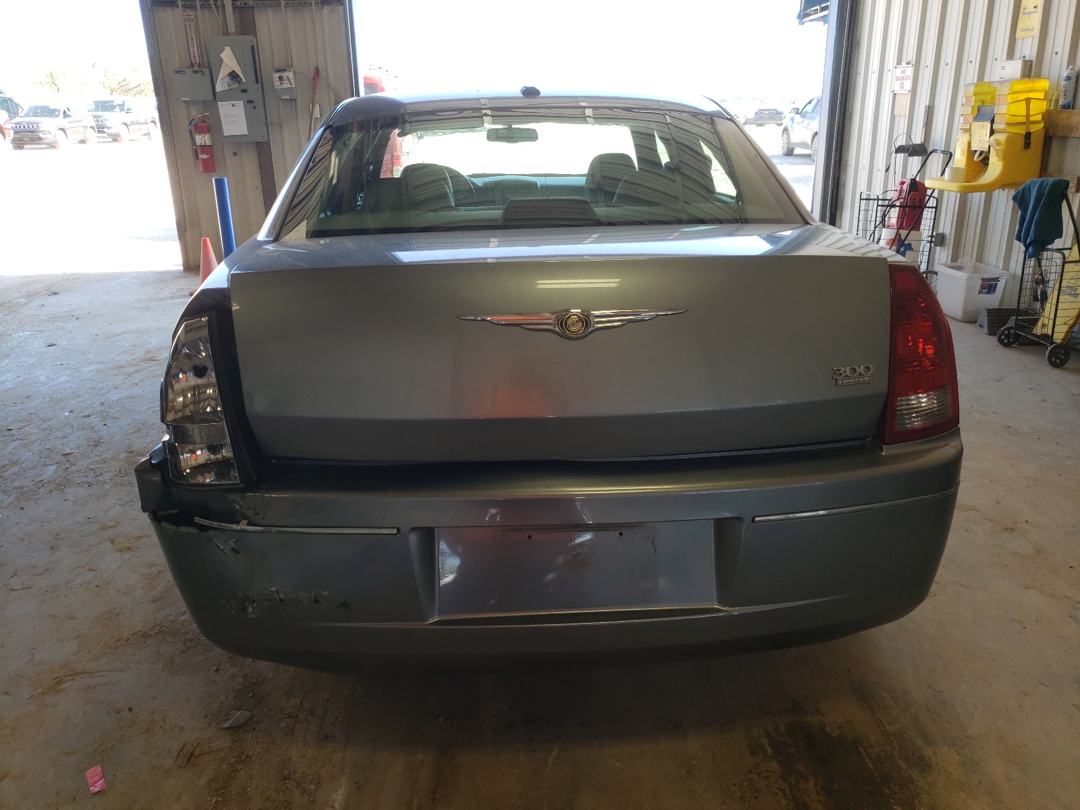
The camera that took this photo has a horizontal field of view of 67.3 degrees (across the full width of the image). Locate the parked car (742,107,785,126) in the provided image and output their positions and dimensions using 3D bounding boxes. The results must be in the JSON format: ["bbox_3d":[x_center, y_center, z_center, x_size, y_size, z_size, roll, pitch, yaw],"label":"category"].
[{"bbox_3d":[13.450,-17.239,47.683,1.840,1.580,4.600,4,21,14],"label":"parked car"}]

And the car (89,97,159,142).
[{"bbox_3d":[-19.632,-13.345,37.986,1.900,1.740,4.650,-2,20,-2],"label":"car"}]

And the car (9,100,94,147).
[{"bbox_3d":[-20.190,-11.589,33.682,1.870,1.700,4.550,-4,20,-6],"label":"car"}]

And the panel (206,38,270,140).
[{"bbox_3d":[-2.652,-2.798,7.209,0.380,0.870,0.140,-3,20,-3],"label":"panel"}]

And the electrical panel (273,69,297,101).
[{"bbox_3d":[-2.248,-2.854,7.205,0.165,0.260,0.110,-3,20,-3],"label":"electrical panel"}]

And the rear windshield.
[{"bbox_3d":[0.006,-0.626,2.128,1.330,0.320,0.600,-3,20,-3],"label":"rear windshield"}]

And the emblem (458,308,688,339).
[{"bbox_3d":[0.061,-0.147,1.490,0.425,0.056,0.022,-3,20,-3],"label":"emblem"}]

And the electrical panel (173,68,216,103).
[{"bbox_3d":[-3.039,-2.825,7.163,0.320,0.265,0.120,-3,20,-3],"label":"electrical panel"}]

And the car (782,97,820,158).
[{"bbox_3d":[7.967,-7.510,21.782,1.860,1.650,4.600,-2,20,-1],"label":"car"}]

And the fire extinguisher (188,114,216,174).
[{"bbox_3d":[-3.036,-2.350,7.302,0.170,0.515,0.150,-3,20,-3],"label":"fire extinguisher"}]

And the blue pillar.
[{"bbox_3d":[-2.597,-1.431,6.767,0.118,0.900,0.118,-3,20,-3],"label":"blue pillar"}]

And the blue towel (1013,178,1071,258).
[{"bbox_3d":[2.674,-0.999,4.353,0.130,0.400,0.260,-3,20,-3],"label":"blue towel"}]

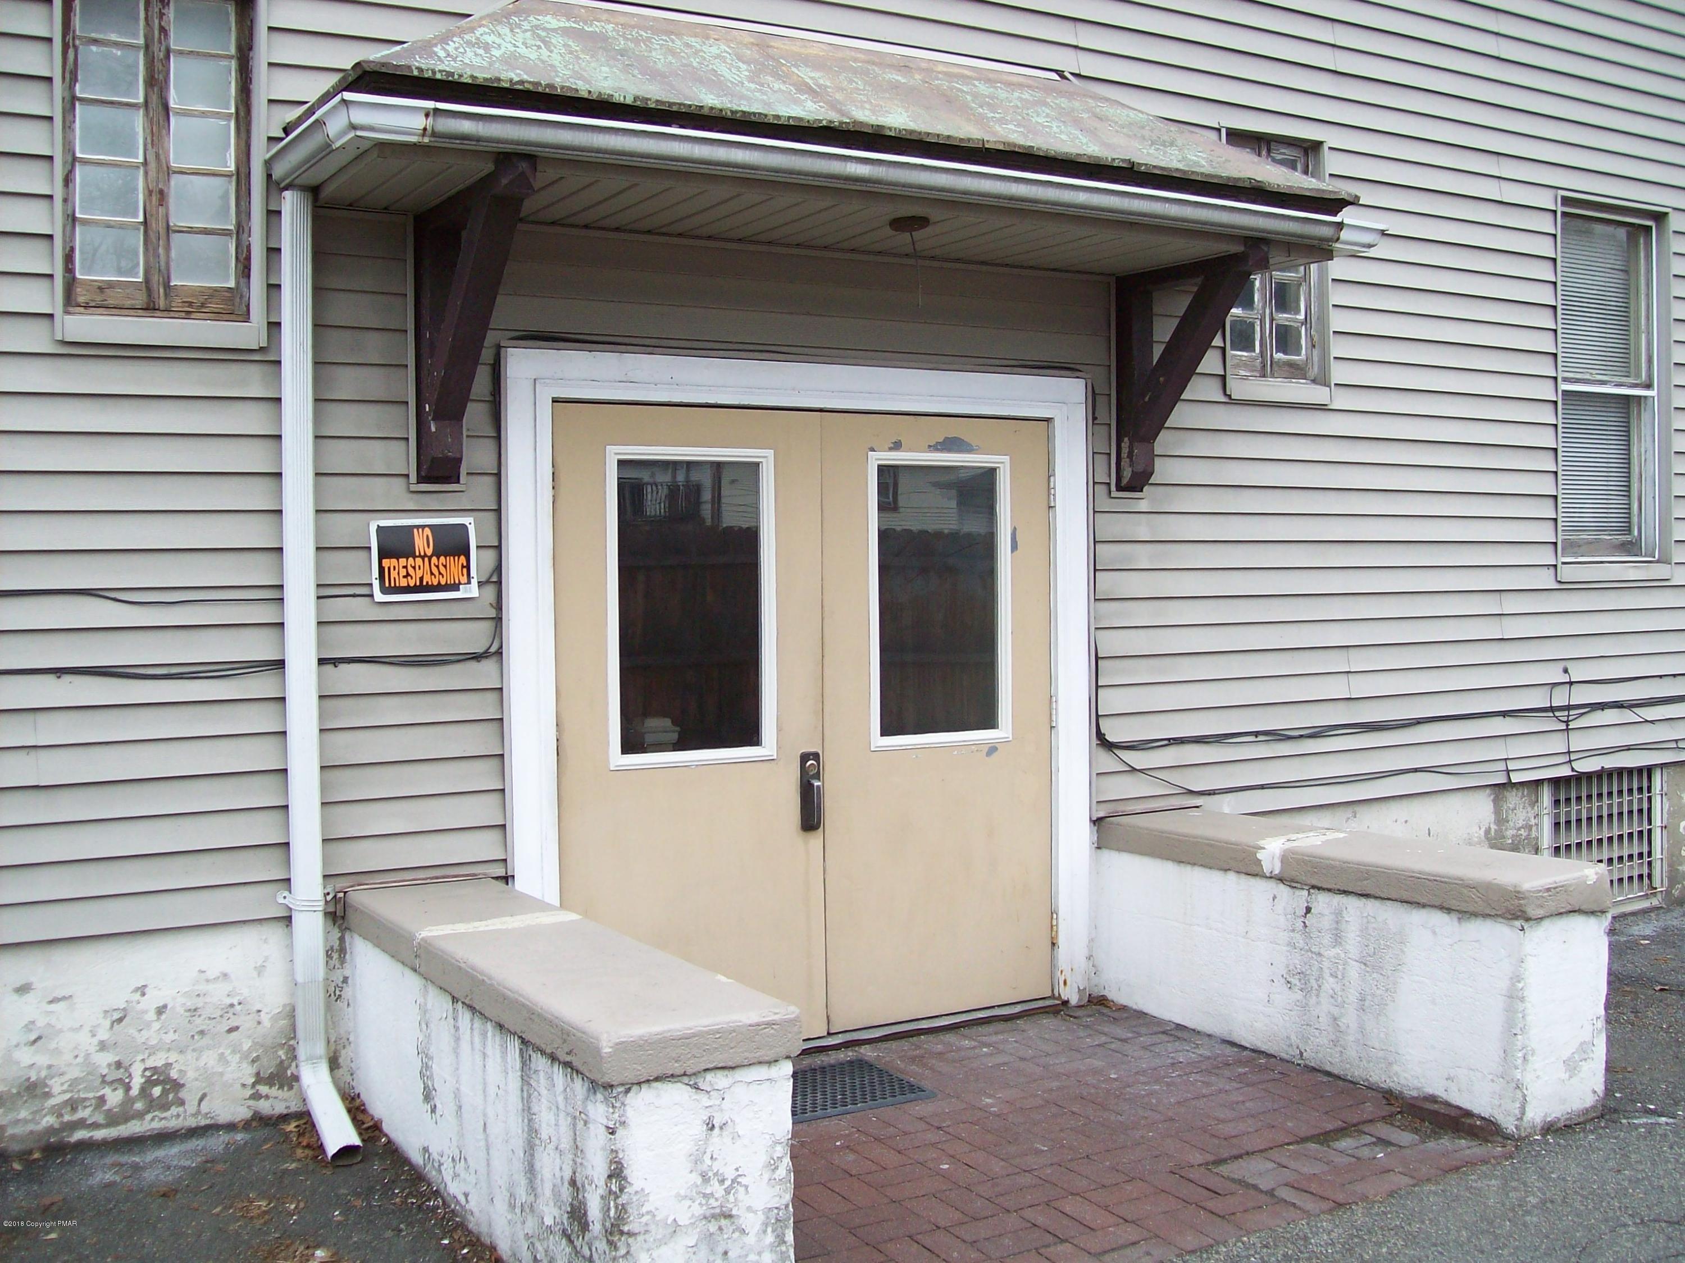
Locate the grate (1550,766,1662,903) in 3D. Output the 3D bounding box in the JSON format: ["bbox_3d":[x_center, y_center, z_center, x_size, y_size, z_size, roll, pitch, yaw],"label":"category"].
[{"bbox_3d":[3.396,0.909,7.769,0.830,0.590,0.040,-2,2,-30],"label":"grate"}]

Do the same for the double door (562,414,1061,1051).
[{"bbox_3d":[-0.063,0.307,5.704,1.830,2.031,0.060,-2,2,-30],"label":"double door"}]

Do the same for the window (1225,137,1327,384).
[{"bbox_3d":[1.639,-1.391,6.628,0.506,0.977,0.100,-2,2,-30],"label":"window"}]

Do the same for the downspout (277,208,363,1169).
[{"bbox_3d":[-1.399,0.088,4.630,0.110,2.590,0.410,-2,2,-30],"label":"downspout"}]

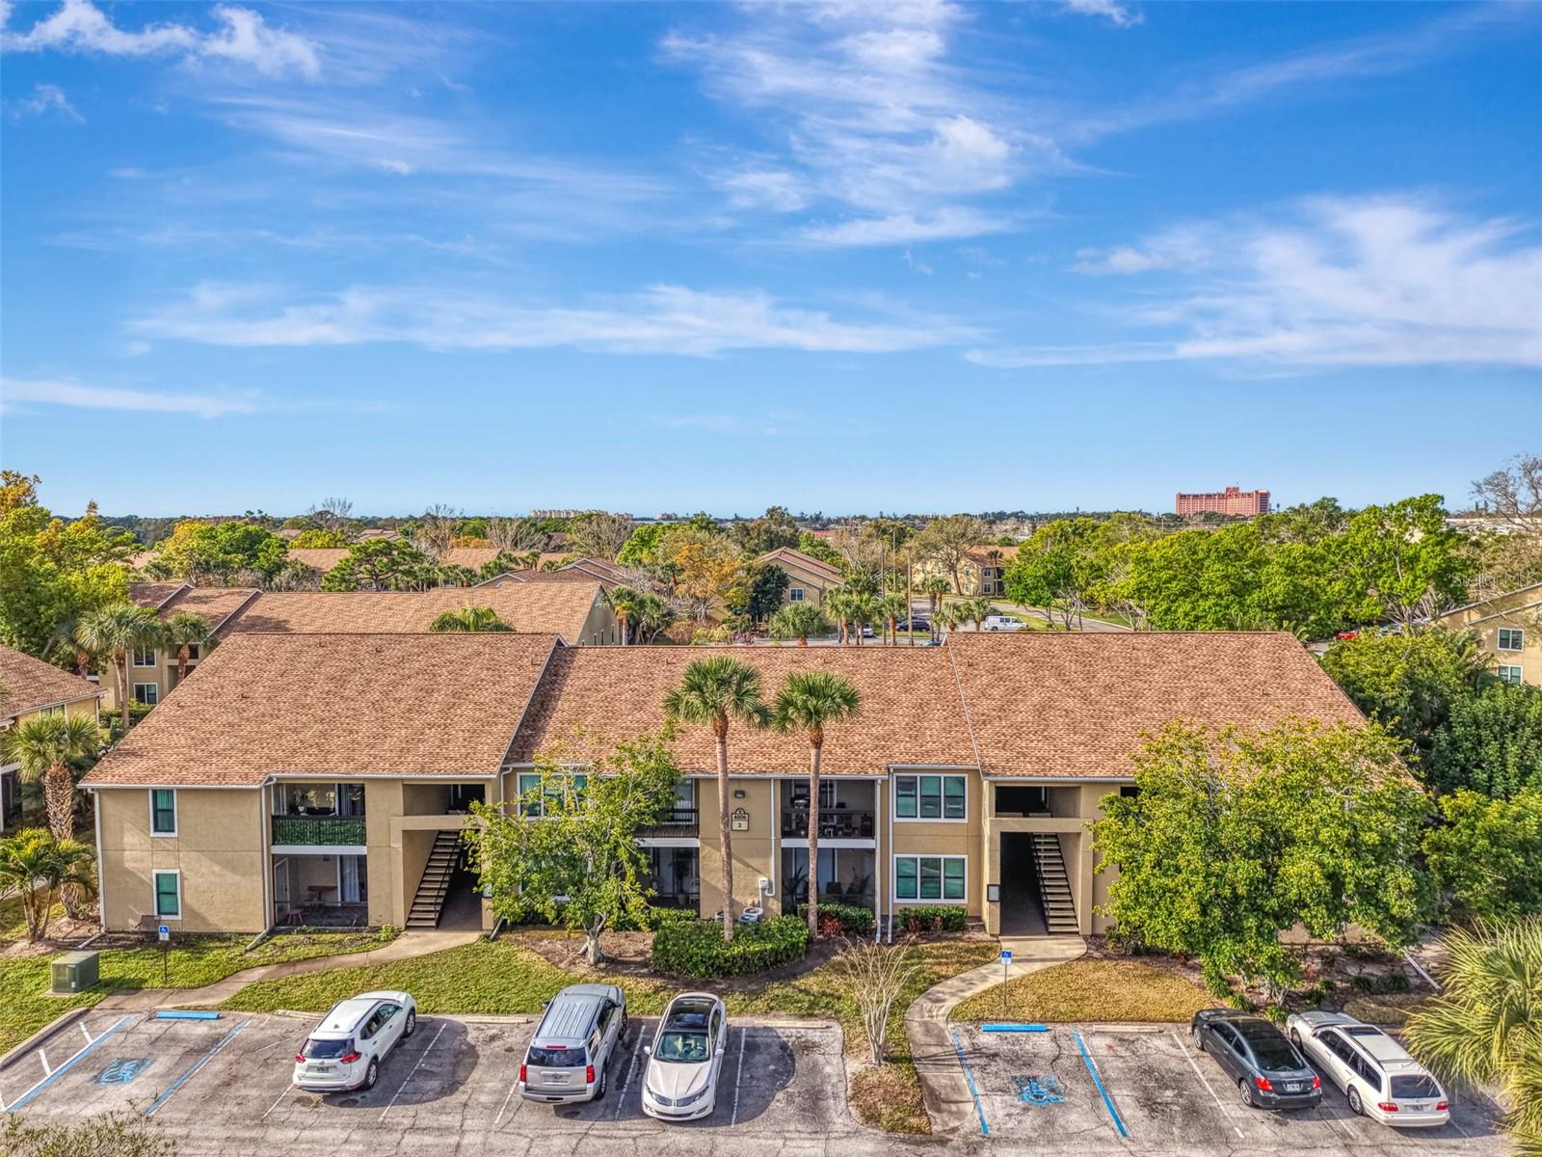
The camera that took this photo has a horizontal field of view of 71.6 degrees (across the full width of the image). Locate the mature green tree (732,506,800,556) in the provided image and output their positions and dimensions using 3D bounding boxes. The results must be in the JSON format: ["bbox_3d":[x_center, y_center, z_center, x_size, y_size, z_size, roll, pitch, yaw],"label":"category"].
[{"bbox_3d":[-0.749,-4.759,189.042,12.000,15.300,12.000,0,3,0],"label":"mature green tree"}]

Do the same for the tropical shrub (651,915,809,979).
[{"bbox_3d":[-1.265,11.364,33.314,4.800,1.150,2.500,0,3,0],"label":"tropical shrub"}]

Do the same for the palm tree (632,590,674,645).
[{"bbox_3d":[-11.394,5.051,104.462,3.900,7.529,3.800,0,3,0],"label":"palm tree"}]

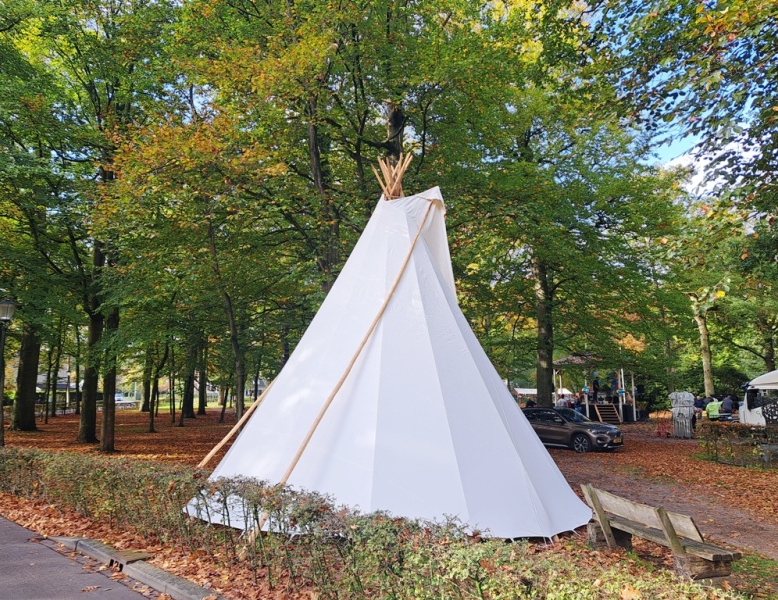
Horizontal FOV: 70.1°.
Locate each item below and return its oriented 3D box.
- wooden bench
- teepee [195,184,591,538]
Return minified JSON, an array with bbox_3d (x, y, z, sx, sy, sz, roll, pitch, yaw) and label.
[{"bbox_3d":[3.387,2.994,7.286,0.640,0.790,2.250,3,-9,-18],"label":"wooden bench"},{"bbox_3d":[-0.032,0.677,9.759,6.400,5.600,5.900,2,-9,-14],"label":"teepee"}]

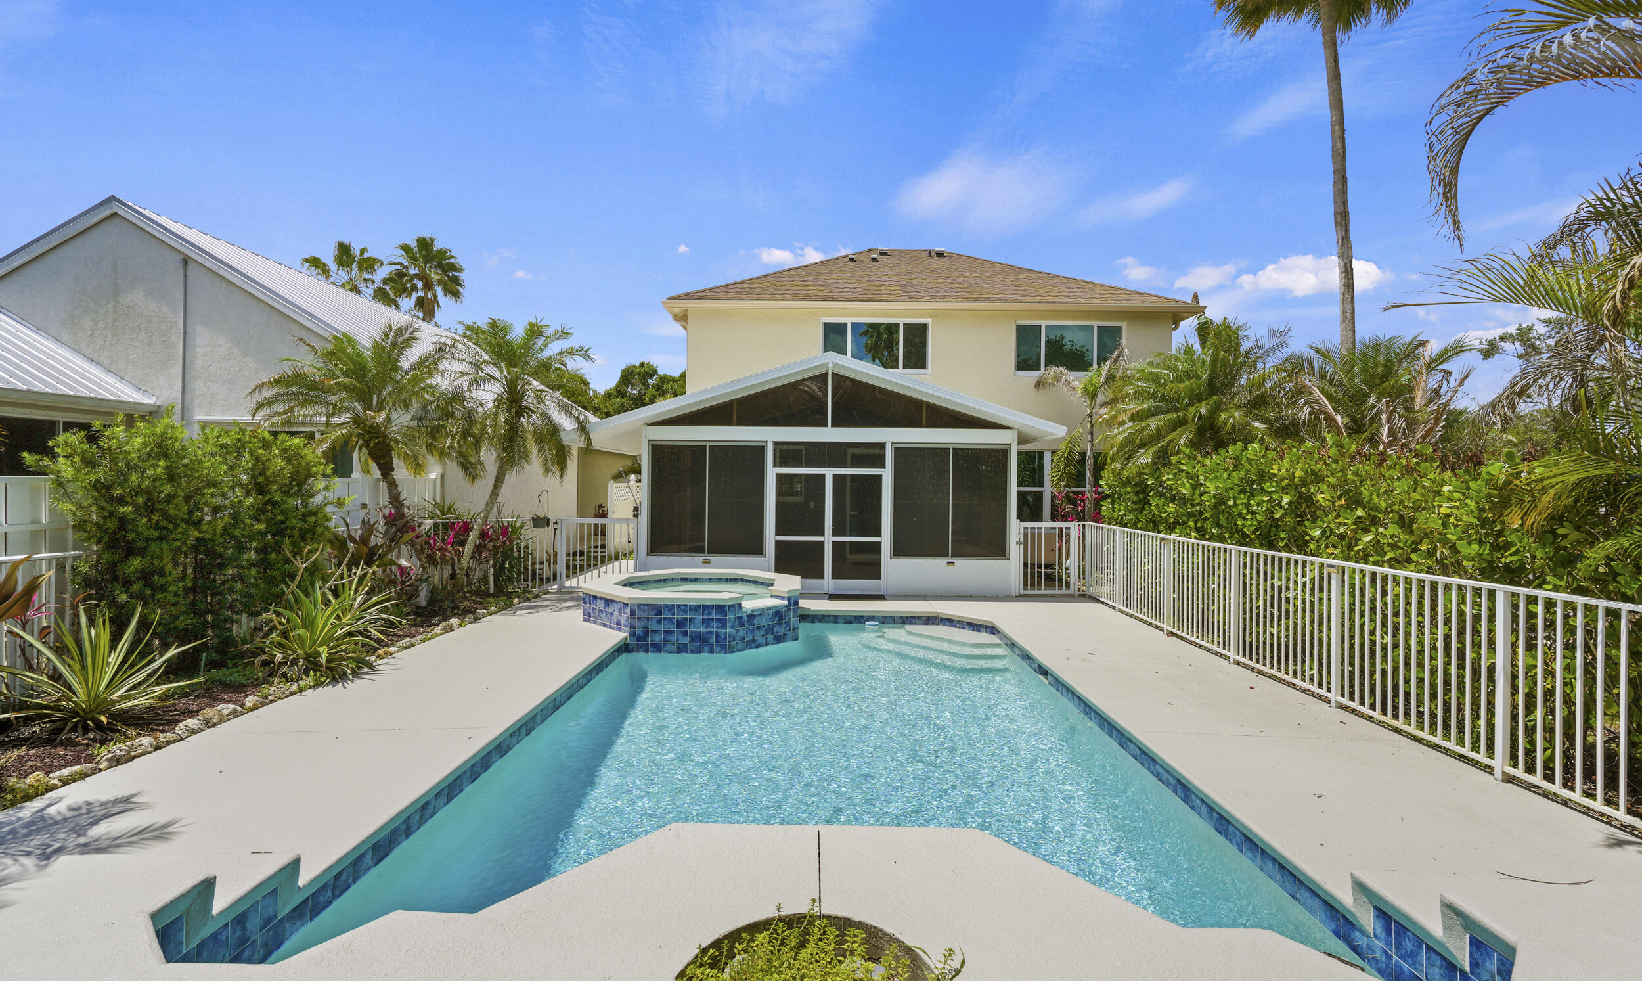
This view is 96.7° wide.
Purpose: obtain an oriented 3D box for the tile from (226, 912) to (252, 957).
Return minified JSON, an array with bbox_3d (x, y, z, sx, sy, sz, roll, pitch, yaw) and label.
[{"bbox_3d":[-2.327,1.785,2.945,0.014,0.148,0.148,1,0,0],"label":"tile"}]

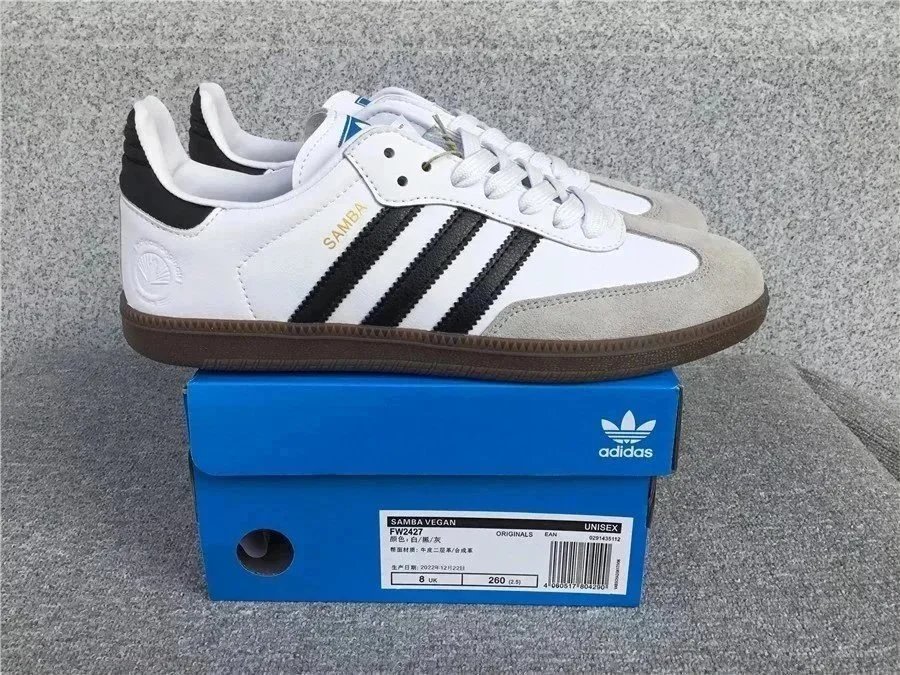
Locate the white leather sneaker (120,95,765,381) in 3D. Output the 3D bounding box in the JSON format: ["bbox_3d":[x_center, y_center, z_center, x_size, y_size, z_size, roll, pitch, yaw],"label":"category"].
[{"bbox_3d":[-0.002,-0.049,0.348,0.290,0.109,0.102,-1,21,-1],"label":"white leather sneaker"}]

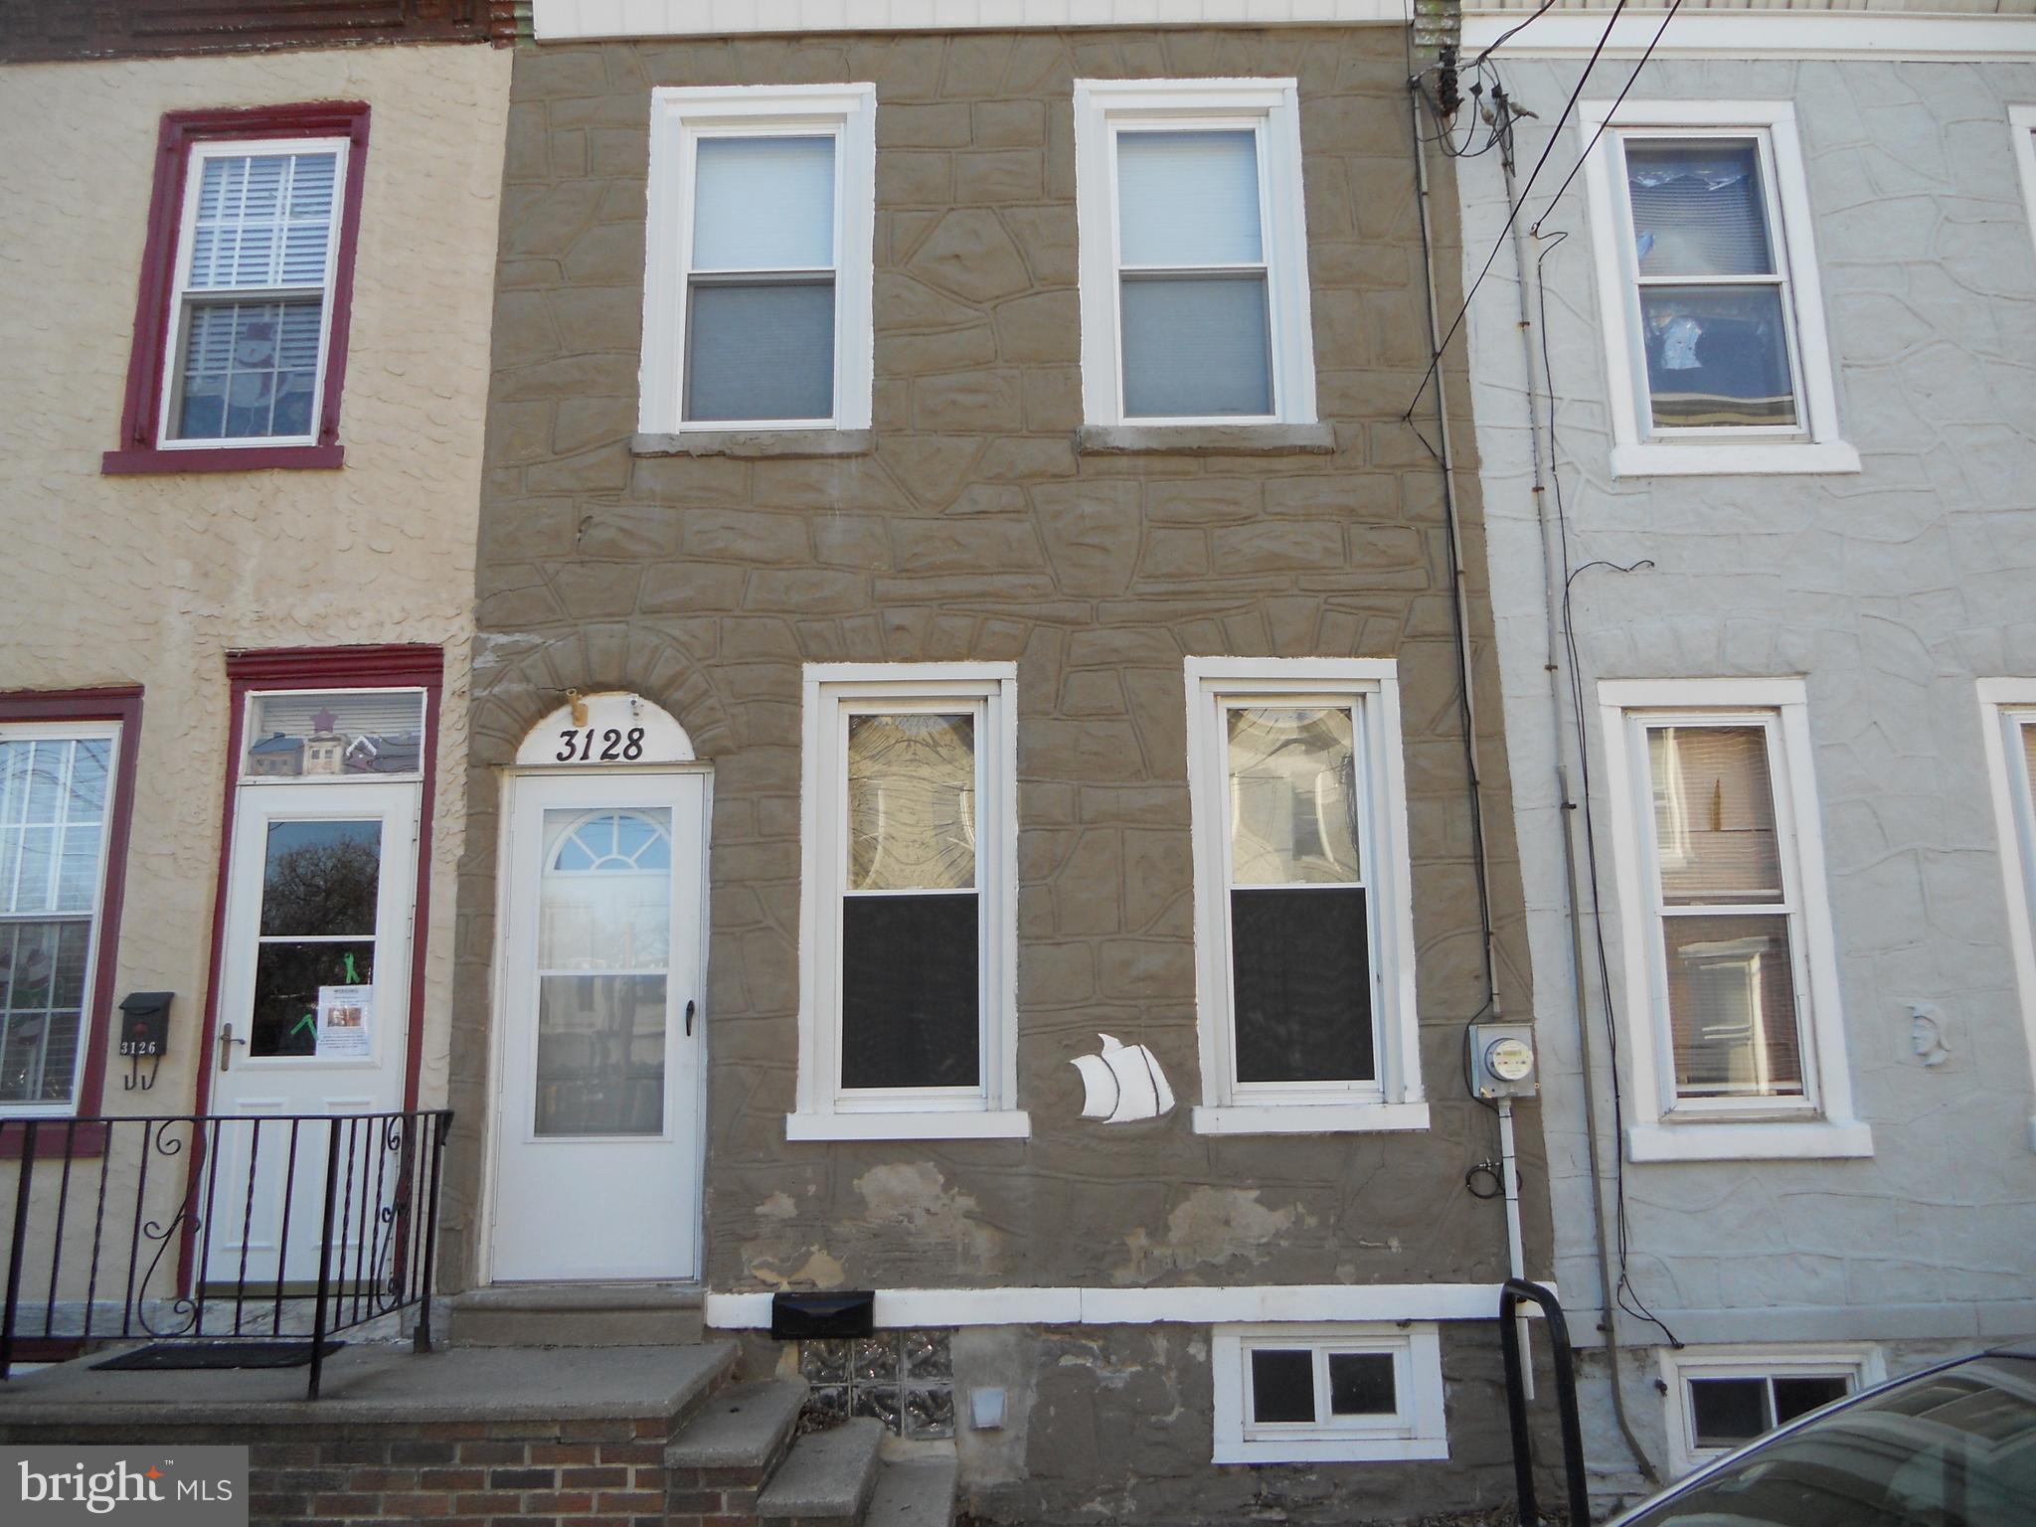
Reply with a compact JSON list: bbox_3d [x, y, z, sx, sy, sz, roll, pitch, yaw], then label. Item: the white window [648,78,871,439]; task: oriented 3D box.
[{"bbox_3d":[-1.159,-2.280,7.188,1.023,1.700,0.130,-1,-12,0],"label":"white window"}]

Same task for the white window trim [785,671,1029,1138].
[{"bbox_3d":[-0.449,0.545,6.559,0.924,1.962,0.150,-1,-12,0],"label":"white window trim"}]

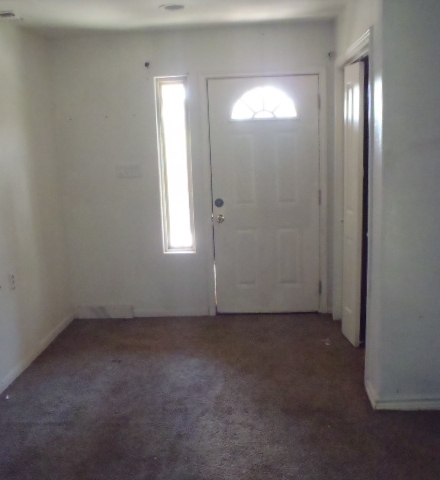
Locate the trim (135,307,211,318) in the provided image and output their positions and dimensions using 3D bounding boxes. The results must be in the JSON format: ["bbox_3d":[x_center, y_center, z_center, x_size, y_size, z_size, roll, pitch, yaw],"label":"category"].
[{"bbox_3d":[-0.445,0.653,4.689,0.685,0.083,0.020,-2,11,3],"label":"trim"}]

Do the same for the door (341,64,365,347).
[{"bbox_3d":[0.955,-0.229,3.780,0.035,2.016,0.290,-3,11,-6],"label":"door"}]

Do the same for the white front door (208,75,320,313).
[{"bbox_3d":[0.395,-0.347,4.478,0.915,2.035,0.045,-2,11,3],"label":"white front door"}]

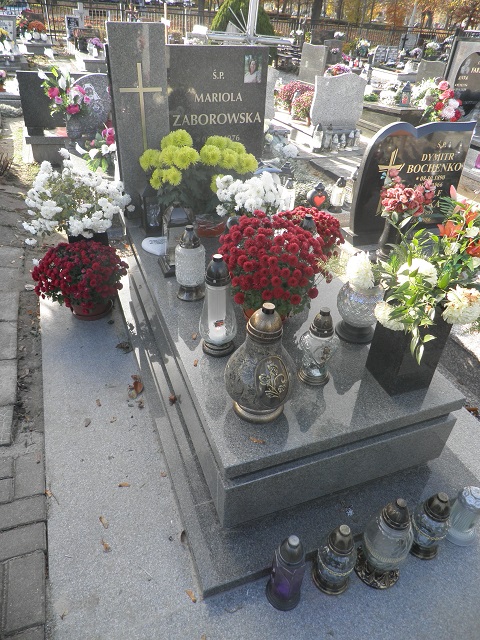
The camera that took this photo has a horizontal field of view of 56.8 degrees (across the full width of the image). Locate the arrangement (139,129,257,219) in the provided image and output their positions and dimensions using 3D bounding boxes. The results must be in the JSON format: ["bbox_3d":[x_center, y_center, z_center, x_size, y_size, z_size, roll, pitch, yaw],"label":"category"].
[{"bbox_3d":[-0.191,-0.680,2.205,0.553,0.504,0.369,-10,37,-18],"label":"arrangement"}]

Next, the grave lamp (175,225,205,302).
[{"bbox_3d":[-0.197,-0.231,1.753,0.124,0.295,0.124,-10,37,-18],"label":"grave lamp"}]

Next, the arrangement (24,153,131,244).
[{"bbox_3d":[-0.870,-0.565,2.396,0.570,0.600,0.520,-10,37,-18],"label":"arrangement"}]

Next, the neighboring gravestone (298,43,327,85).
[{"bbox_3d":[1.372,-4.825,8.326,0.475,0.621,0.107,-10,37,-18],"label":"neighboring gravestone"}]

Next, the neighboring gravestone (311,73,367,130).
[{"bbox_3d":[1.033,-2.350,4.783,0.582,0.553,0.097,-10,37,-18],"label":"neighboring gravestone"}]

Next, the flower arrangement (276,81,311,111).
[{"bbox_3d":[0.625,-2.582,5.159,0.400,0.340,0.400,-10,37,-18],"label":"flower arrangement"}]

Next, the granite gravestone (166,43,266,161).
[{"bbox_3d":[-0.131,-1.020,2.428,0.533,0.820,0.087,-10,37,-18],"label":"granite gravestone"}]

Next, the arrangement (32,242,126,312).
[{"bbox_3d":[-0.791,-0.194,2.214,0.460,0.340,0.450,-10,37,-18],"label":"arrangement"}]

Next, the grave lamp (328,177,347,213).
[{"bbox_3d":[0.718,-0.923,3.244,0.105,0.240,0.105,-10,37,-18],"label":"grave lamp"}]

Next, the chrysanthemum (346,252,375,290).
[{"bbox_3d":[0.423,-0.170,1.552,0.100,0.120,0.100,-10,37,-18],"label":"chrysanthemum"}]

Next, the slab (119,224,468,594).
[{"bbox_3d":[0.035,0.016,1.997,0.990,0.330,1.920,-10,37,-18],"label":"slab"}]

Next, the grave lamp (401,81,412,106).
[{"bbox_3d":[2.155,-2.905,5.692,0.102,0.276,0.102,-10,37,-18],"label":"grave lamp"}]

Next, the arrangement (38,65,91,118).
[{"bbox_3d":[-1.500,-1.949,3.793,0.440,0.400,0.320,-10,37,-18],"label":"arrangement"}]

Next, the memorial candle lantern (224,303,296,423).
[{"bbox_3d":[0.066,0.113,1.271,0.195,0.360,0.195,-7,36,-14],"label":"memorial candle lantern"}]

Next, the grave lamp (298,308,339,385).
[{"bbox_3d":[0.256,0.077,1.423,0.118,0.260,0.118,2,35,-1],"label":"grave lamp"}]

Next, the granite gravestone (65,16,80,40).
[{"bbox_3d":[-4.444,-7.783,11.873,0.359,0.582,0.107,-10,37,-18],"label":"granite gravestone"}]

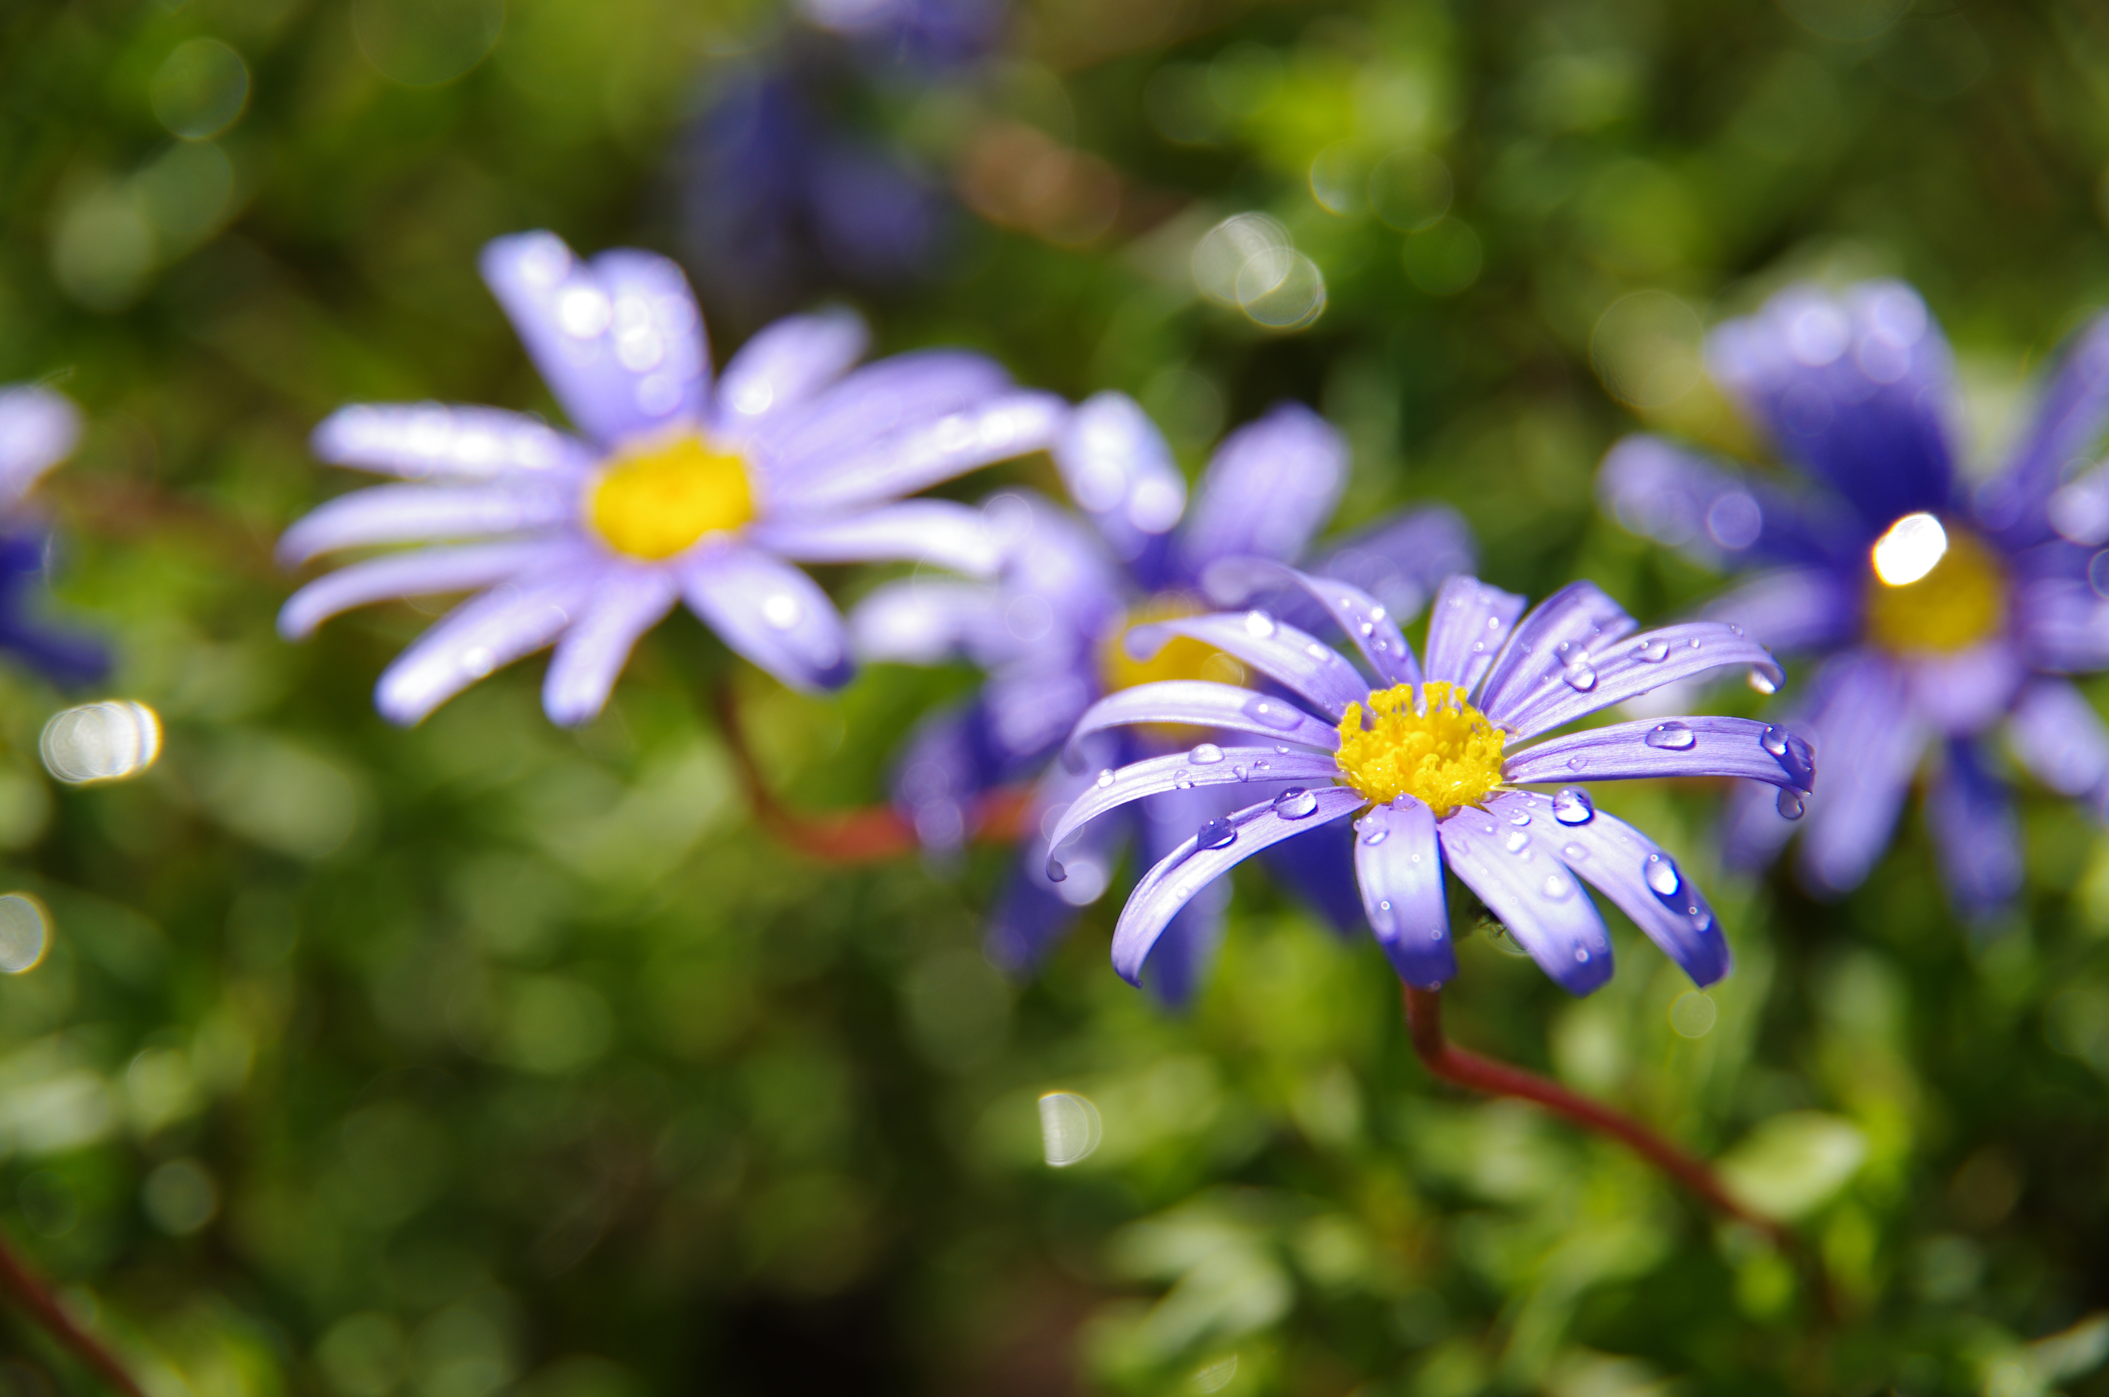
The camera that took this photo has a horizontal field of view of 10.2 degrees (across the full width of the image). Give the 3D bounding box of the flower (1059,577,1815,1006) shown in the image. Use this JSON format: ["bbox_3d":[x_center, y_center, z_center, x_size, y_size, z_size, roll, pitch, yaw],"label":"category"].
[{"bbox_3d":[0.019,0.004,0.602,0.039,0.013,0.039,-7,33,0],"label":"flower"}]

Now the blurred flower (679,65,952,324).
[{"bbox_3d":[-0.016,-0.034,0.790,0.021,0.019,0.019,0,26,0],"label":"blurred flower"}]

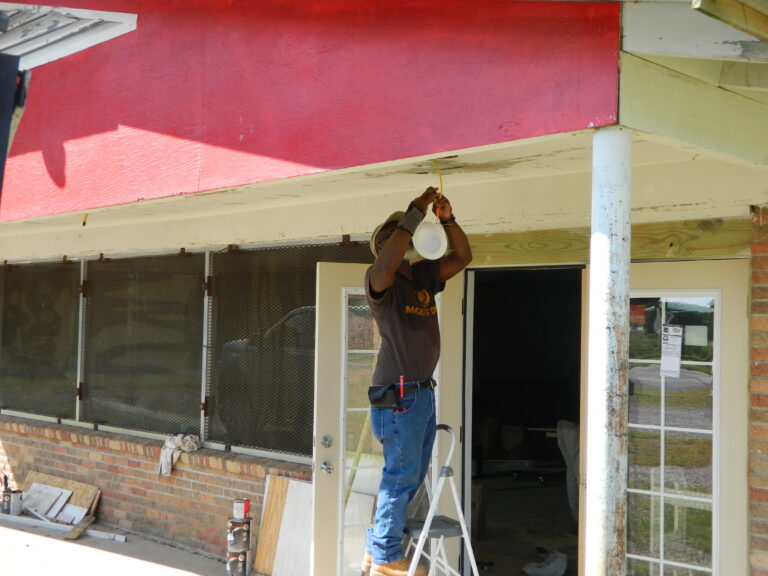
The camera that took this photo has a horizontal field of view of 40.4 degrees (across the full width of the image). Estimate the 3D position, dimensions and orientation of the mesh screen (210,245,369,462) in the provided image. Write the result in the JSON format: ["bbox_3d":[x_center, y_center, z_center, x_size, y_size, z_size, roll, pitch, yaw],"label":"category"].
[{"bbox_3d":[-0.667,0.416,7.161,0.040,1.437,1.840,3,-3,-44],"label":"mesh screen"}]

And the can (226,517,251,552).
[{"bbox_3d":[-0.953,1.625,6.896,0.166,0.193,0.166,0,-2,22],"label":"can"}]

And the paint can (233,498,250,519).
[{"bbox_3d":[-0.938,1.464,6.902,0.107,0.123,0.107,1,-2,0],"label":"paint can"}]

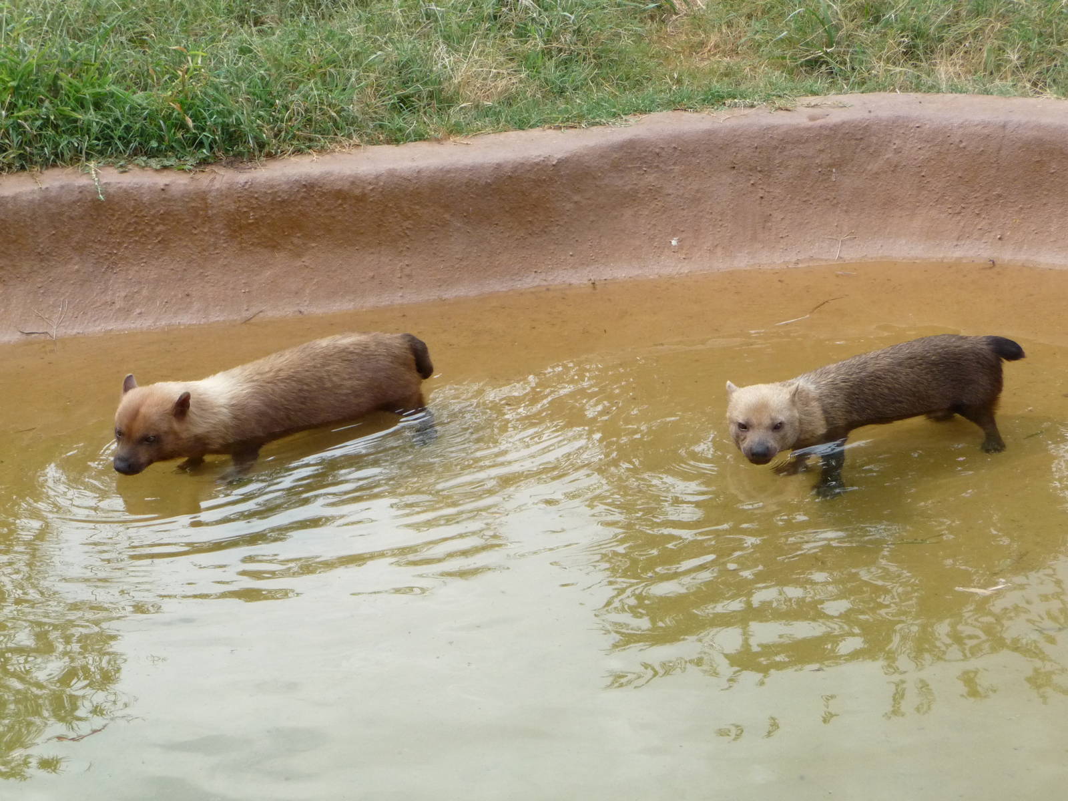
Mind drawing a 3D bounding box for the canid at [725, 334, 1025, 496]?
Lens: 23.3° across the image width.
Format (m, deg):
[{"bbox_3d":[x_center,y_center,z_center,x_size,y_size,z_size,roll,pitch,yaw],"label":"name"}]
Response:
[{"bbox_3d":[0.648,0.028,4.878,0.600,0.255,0.190,-11,24,-27],"label":"canid"}]

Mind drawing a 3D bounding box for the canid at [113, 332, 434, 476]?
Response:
[{"bbox_3d":[-0.494,0.013,4.914,0.650,0.235,0.175,-13,25,-31],"label":"canid"}]

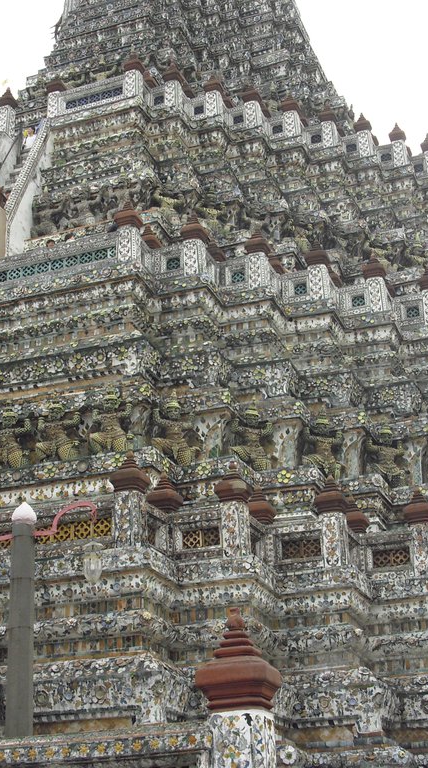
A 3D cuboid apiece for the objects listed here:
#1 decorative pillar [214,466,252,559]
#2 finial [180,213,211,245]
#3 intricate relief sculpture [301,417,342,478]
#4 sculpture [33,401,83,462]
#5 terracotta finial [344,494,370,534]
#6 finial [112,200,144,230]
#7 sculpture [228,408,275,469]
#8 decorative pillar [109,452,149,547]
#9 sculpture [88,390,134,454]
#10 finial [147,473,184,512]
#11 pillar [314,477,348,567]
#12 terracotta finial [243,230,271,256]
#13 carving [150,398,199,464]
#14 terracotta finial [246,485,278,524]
[{"bbox_3d":[0.339,2.133,18.957,0.500,1.747,0.500,-10,-25,19],"label":"decorative pillar"},{"bbox_3d":[-0.408,-3.250,23.263,0.468,0.600,0.468,-10,-25,19],"label":"finial"},{"bbox_3d":[2.206,1.344,23.045,0.756,1.417,0.473,-10,-24,18],"label":"intricate relief sculpture"},{"bbox_3d":[-2.824,0.839,20.283,0.804,1.164,0.432,-10,-25,19],"label":"sculpture"},{"bbox_3d":[2.425,2.264,19.510,0.444,0.612,0.444,-10,-25,19],"label":"terracotta finial"},{"bbox_3d":[-1.863,-3.662,24.253,0.504,0.693,0.504,-10,-24,18],"label":"finial"},{"bbox_3d":[0.740,1.076,22.762,0.880,1.420,0.450,-10,-25,19],"label":"sculpture"},{"bbox_3d":[-1.281,1.731,17.053,0.475,1.510,0.475,-10,-25,17],"label":"decorative pillar"},{"bbox_3d":[-1.924,0.754,21.097,0.787,1.449,0.473,-10,-24,18],"label":"sculpture"},{"bbox_3d":[-0.870,1.864,19.374,0.504,0.693,0.504,-10,-24,18],"label":"finial"},{"bbox_3d":[2.100,2.394,19.595,0.504,1.682,0.504,-10,-24,18],"label":"pillar"},{"bbox_3d":[0.932,-3.029,23.844,0.480,0.600,0.480,-10,-25,19],"label":"terracotta finial"},{"bbox_3d":[-0.704,0.869,20.566,0.804,1.224,0.432,-10,-25,19],"label":"carving"},{"bbox_3d":[0.829,2.135,20.142,0.504,0.693,0.504,-10,-24,18],"label":"terracotta finial"}]

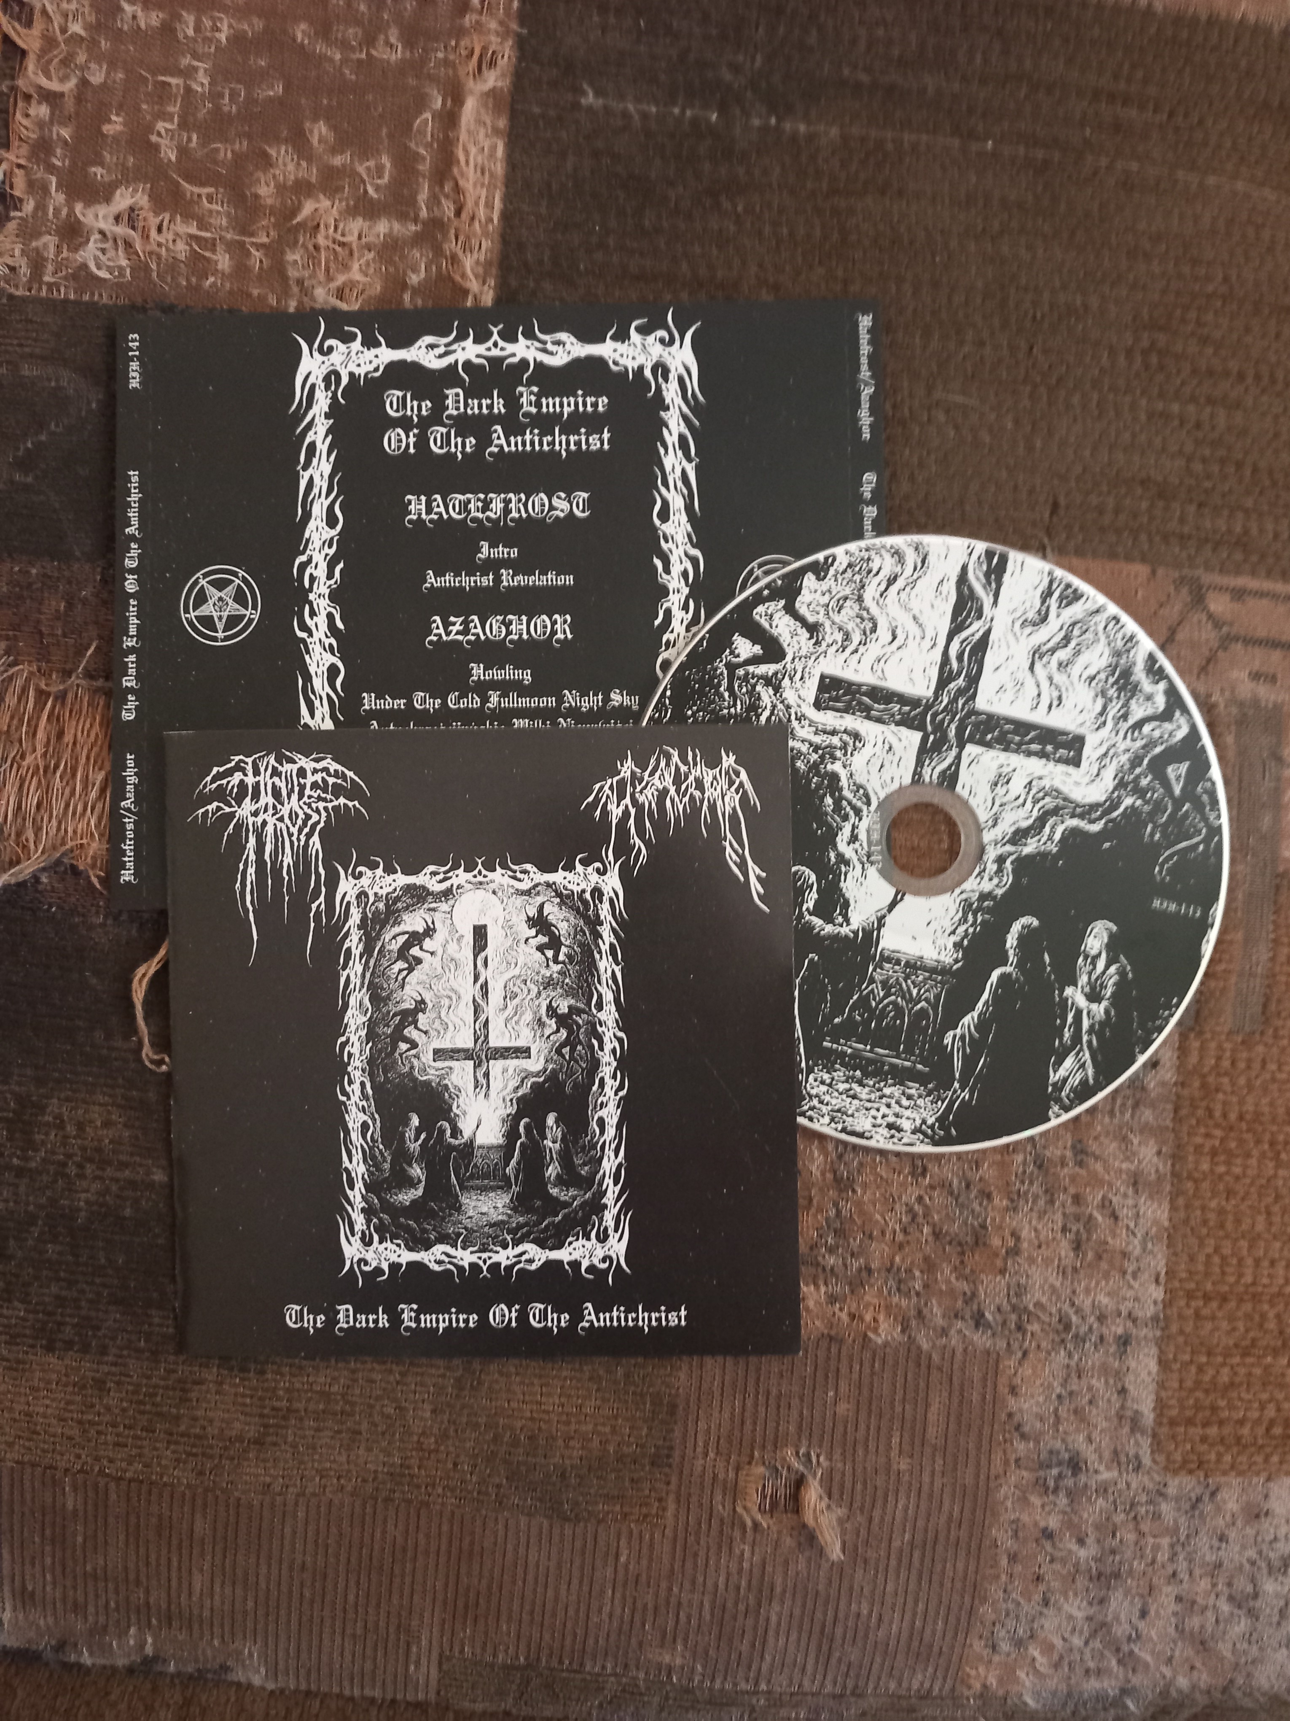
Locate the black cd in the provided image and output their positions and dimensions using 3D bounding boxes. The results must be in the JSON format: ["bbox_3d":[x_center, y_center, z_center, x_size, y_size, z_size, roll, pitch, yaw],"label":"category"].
[{"bbox_3d":[0.055,-0.004,0.261,0.120,0.001,0.120,12,88,0],"label":"black cd"}]

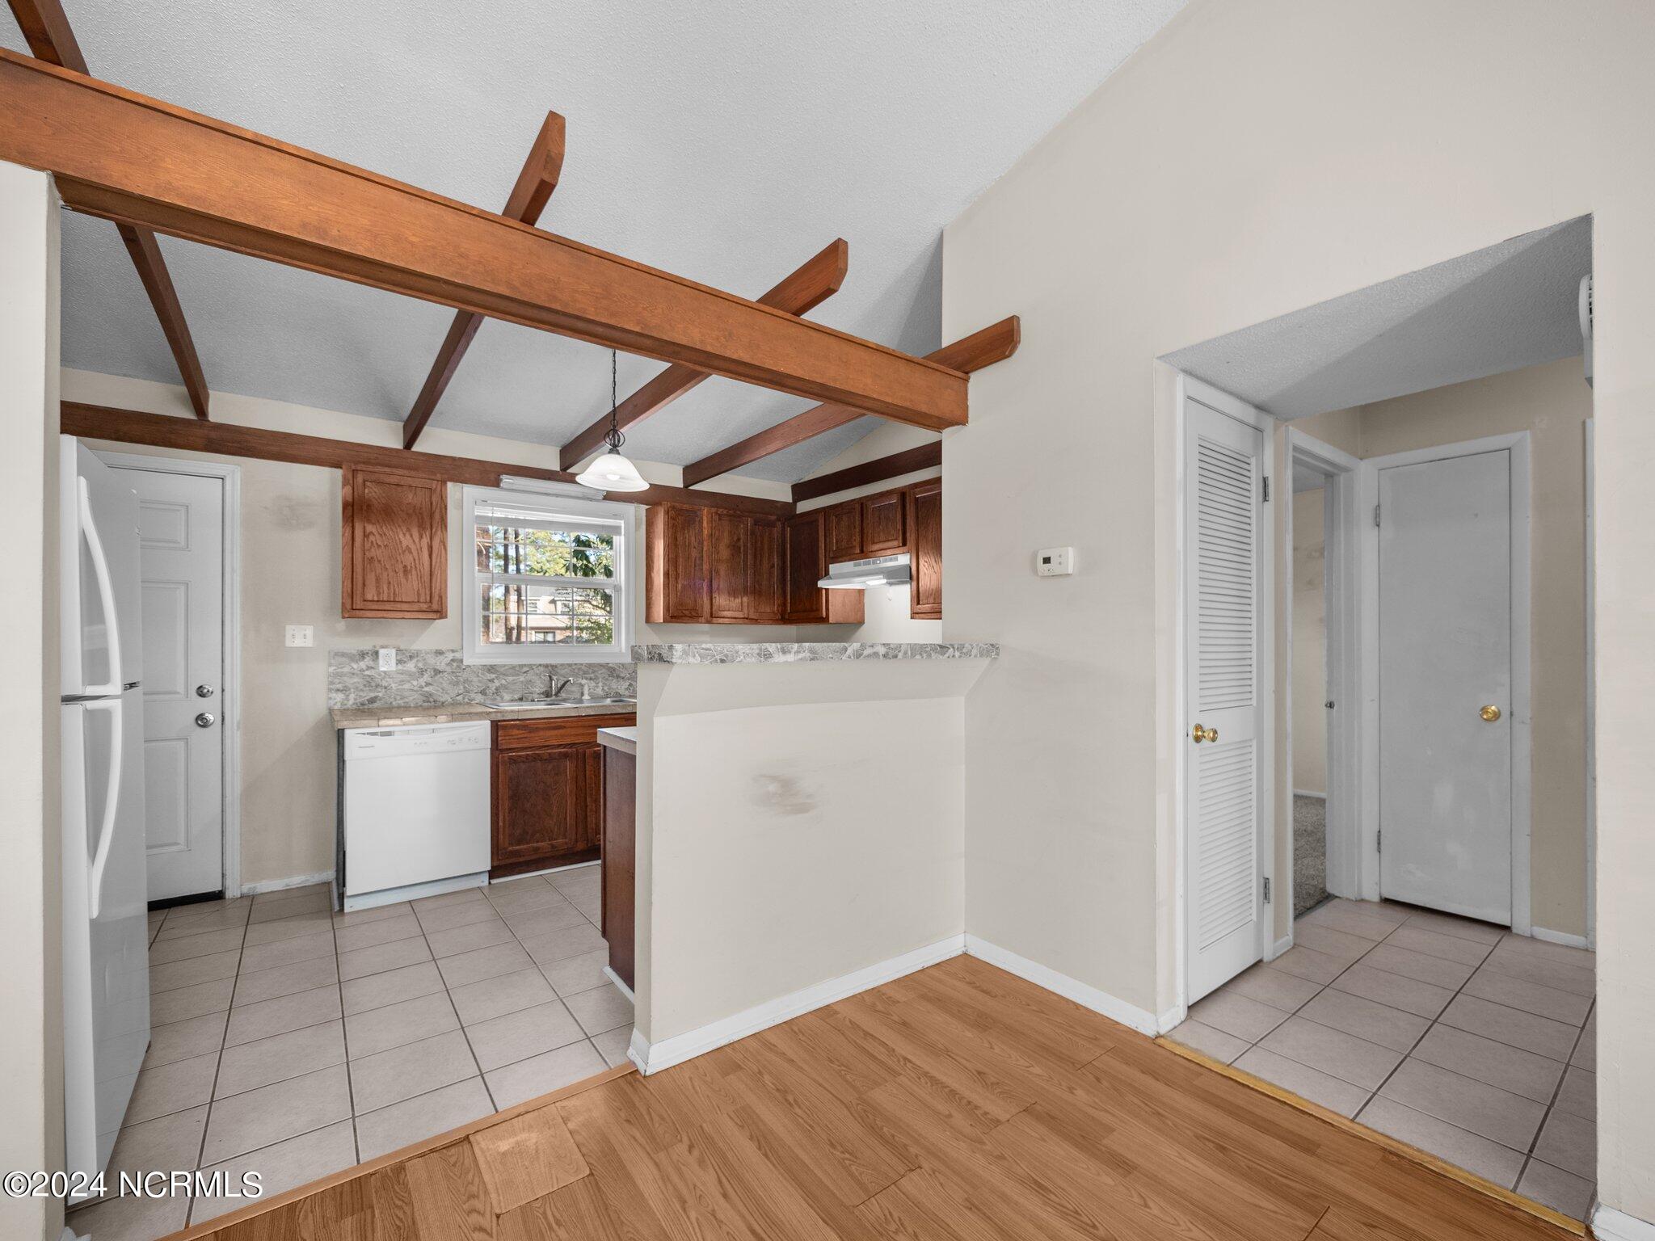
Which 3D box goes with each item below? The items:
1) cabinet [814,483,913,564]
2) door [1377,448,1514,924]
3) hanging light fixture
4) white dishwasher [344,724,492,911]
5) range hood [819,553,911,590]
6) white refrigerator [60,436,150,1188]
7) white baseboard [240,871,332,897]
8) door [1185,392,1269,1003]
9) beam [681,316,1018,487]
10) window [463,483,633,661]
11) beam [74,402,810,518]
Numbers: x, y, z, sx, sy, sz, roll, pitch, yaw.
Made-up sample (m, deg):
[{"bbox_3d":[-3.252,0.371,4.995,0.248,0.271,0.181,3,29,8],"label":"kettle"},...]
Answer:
[{"bbox_3d":[0.351,-0.557,4.122,0.312,0.371,0.752,1,-1,-37],"label":"cabinet"},{"bbox_3d":[2.839,0.302,3.088,0.040,2.034,0.457,1,-1,-37],"label":"door"},{"bbox_3d":[-0.981,-0.960,3.050,0.330,0.689,0.330,1,-1,-37],"label":"hanging light fixture"},{"bbox_3d":[-2.154,0.922,3.501,0.605,0.860,0.590,1,-1,-37],"label":"white dishwasher"},{"bbox_3d":[0.293,-0.288,4.080,0.455,0.173,0.752,1,-1,-37],"label":"range hood"},{"bbox_3d":[-2.116,0.450,1.583,0.728,1.673,0.708,1,-1,-37],"label":"white refrigerator"},{"bbox_3d":[-2.750,1.332,3.410,0.375,0.055,0.015,1,-1,-37],"label":"white baseboard"},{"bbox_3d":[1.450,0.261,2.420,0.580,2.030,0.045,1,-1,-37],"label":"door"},{"bbox_3d":[-0.136,-1.012,3.542,0.044,0.131,2.797,1,-1,-37],"label":"beam"},{"bbox_3d":[-1.693,-0.244,4.139,1.000,1.010,0.099,1,-1,-37],"label":"window"},{"bbox_3d":[-1.901,-0.856,4.036,4.133,0.140,0.040,1,-1,-37],"label":"beam"}]

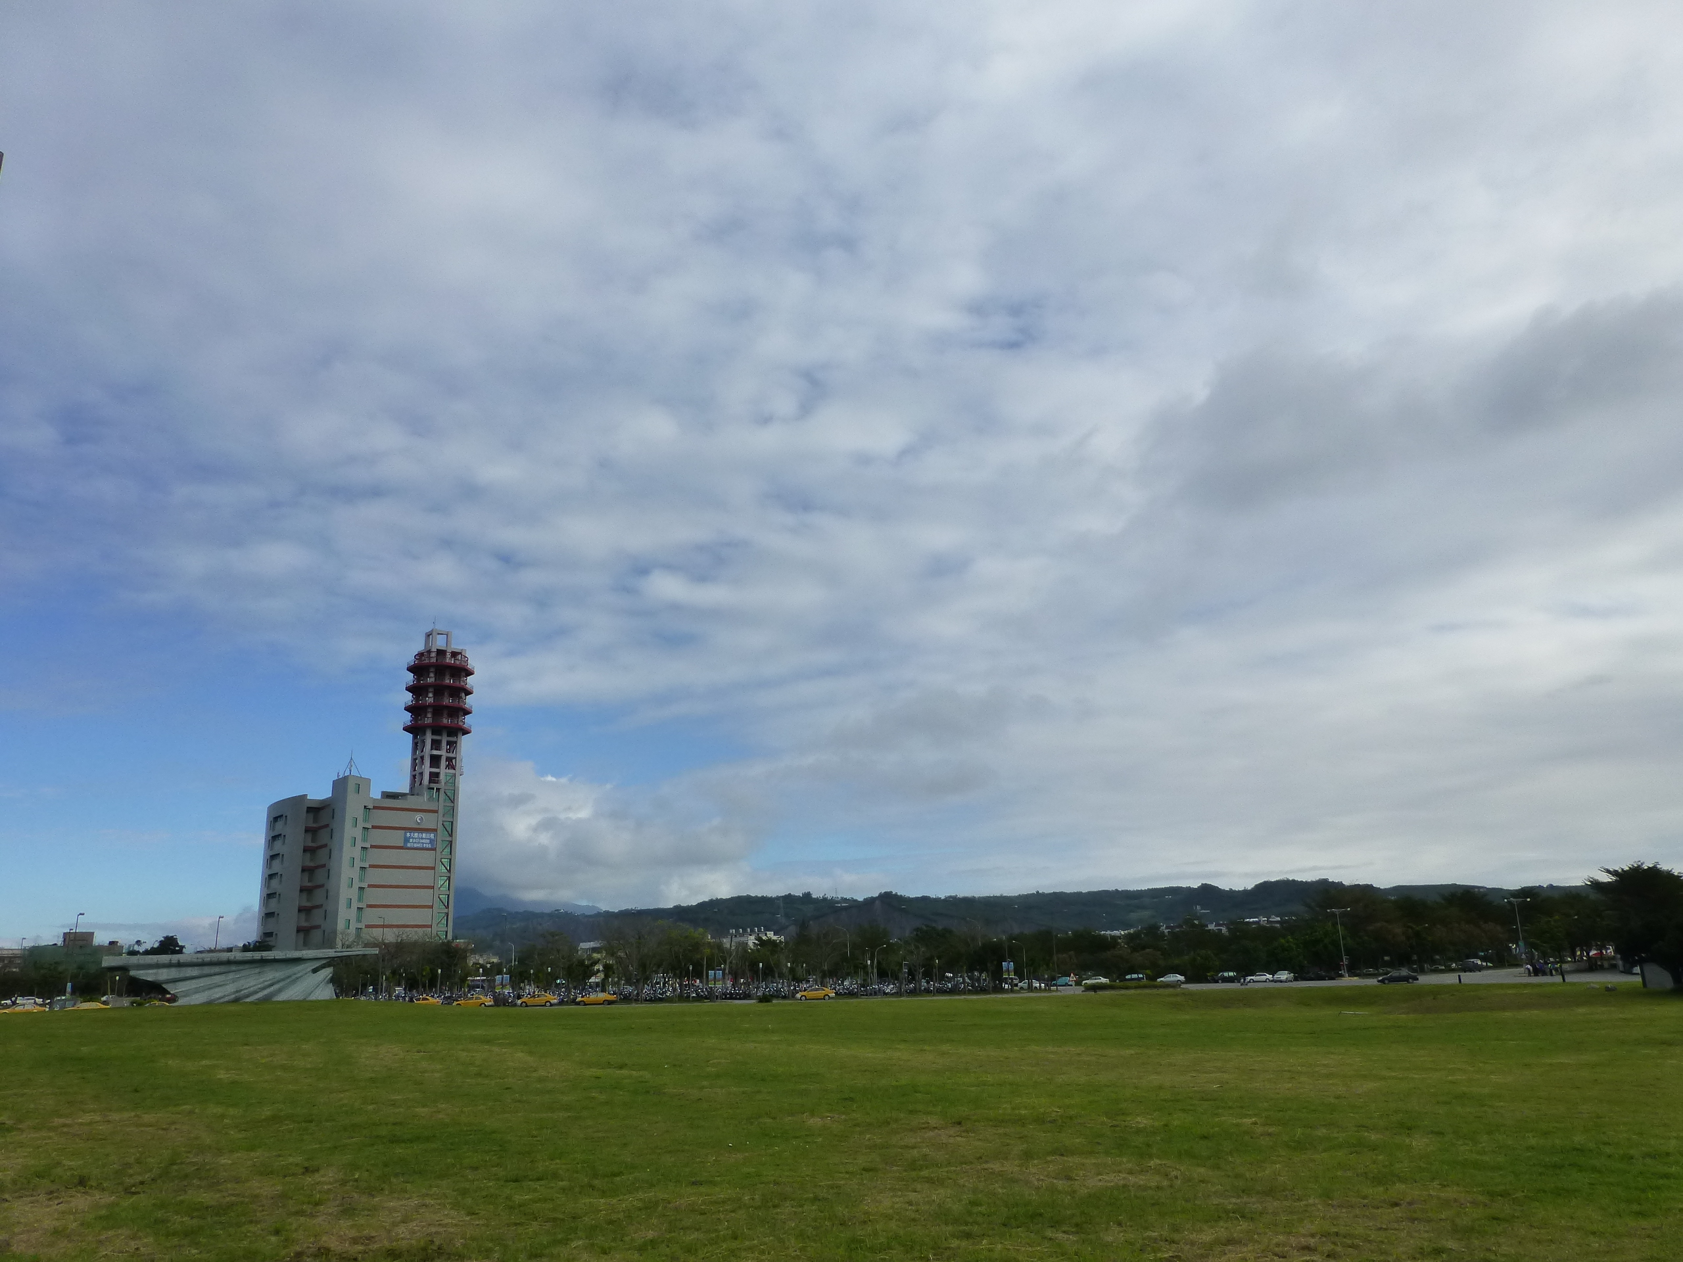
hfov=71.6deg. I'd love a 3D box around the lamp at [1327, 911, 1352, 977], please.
[{"bbox_3d":[74.560,46.620,174.000,3.400,10.040,3.000,-11,-19,31],"label":"lamp"}]

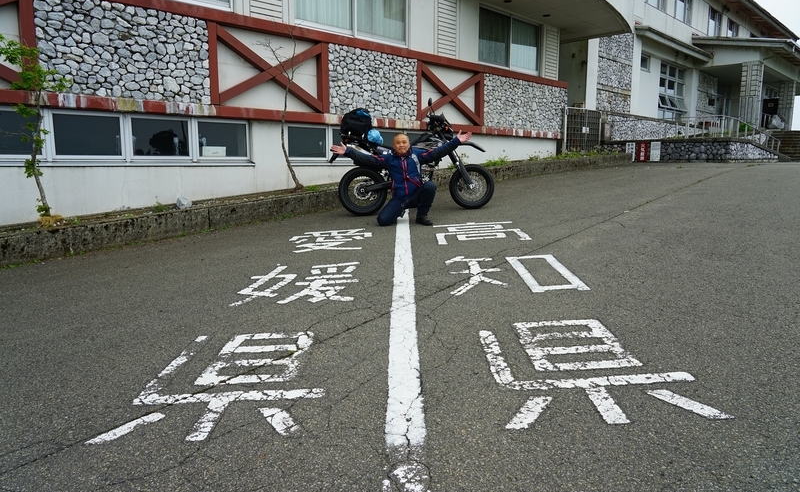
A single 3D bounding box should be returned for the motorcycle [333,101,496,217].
[{"bbox_3d":[0.171,-1.110,6.825,2.120,1.360,0.800,-4,4,-8],"label":"motorcycle"}]

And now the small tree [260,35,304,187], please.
[{"bbox_3d":[-1.581,-1.792,7.117,0.600,2.080,0.520,0,8,0],"label":"small tree"}]

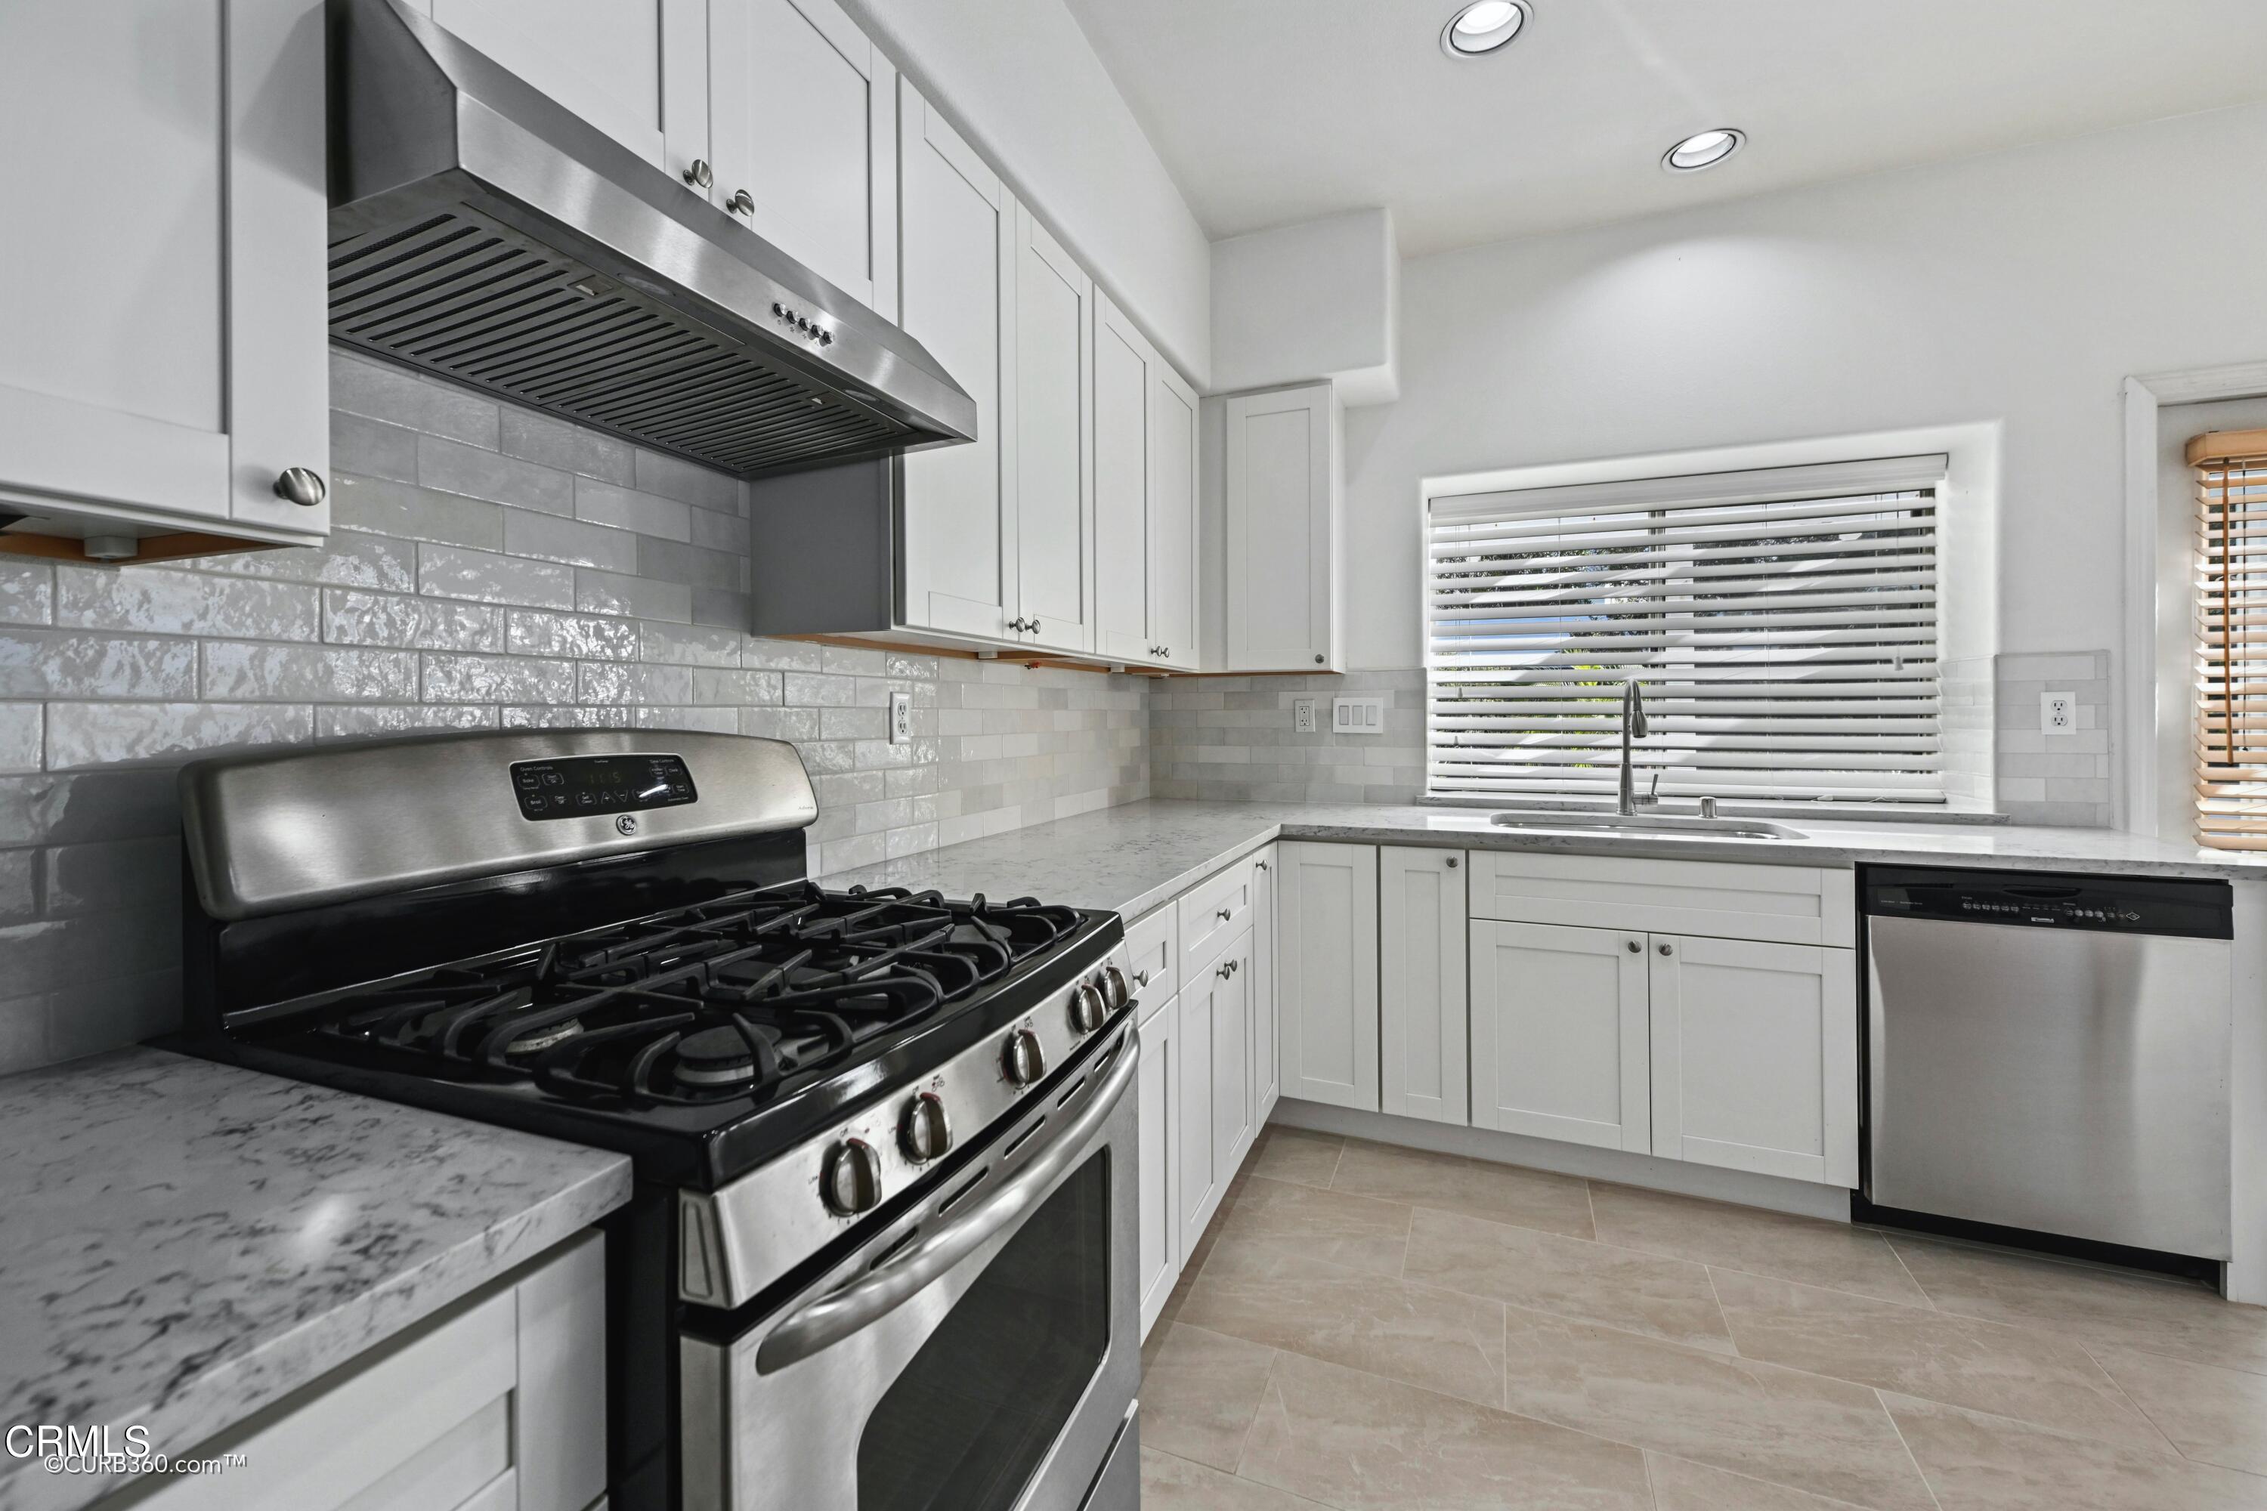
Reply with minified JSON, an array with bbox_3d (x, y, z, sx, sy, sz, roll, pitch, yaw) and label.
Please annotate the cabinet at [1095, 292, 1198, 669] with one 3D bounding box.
[{"bbox_3d":[-0.087,-0.688,2.498,0.319,0.864,0.800,1,3,22],"label":"cabinet"}]

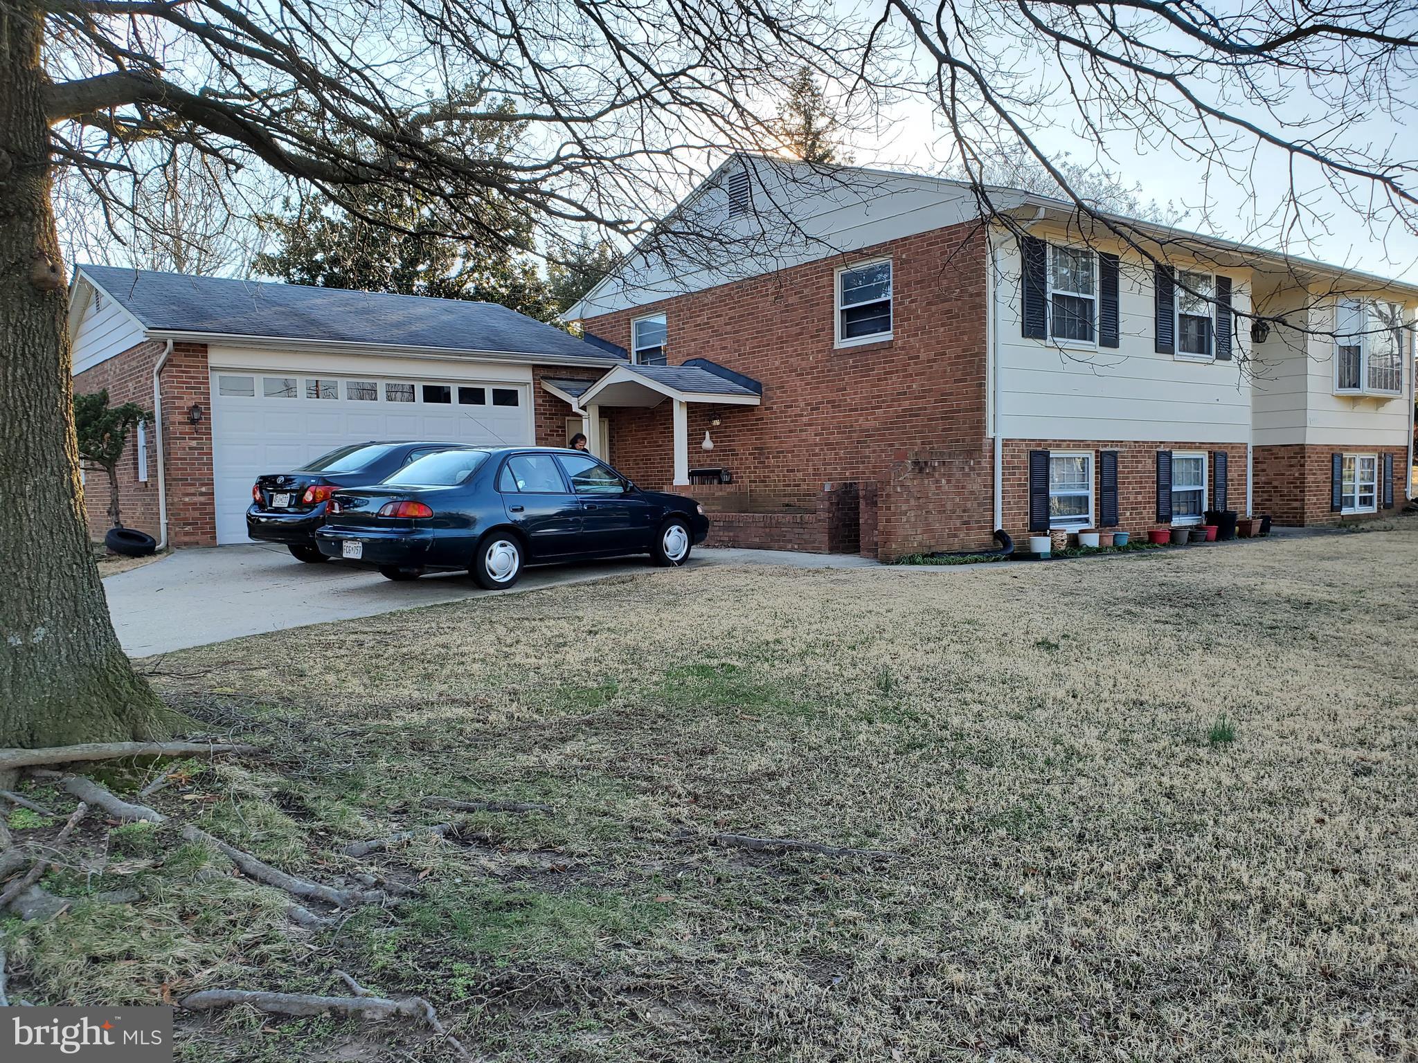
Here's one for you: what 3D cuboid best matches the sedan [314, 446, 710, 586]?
[{"bbox_3d":[-1.840,-0.233,11.340,1.700,1.385,4.420,3,5,39],"label":"sedan"}]

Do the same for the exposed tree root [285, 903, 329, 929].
[{"bbox_3d":[-1.245,1.191,3.300,0.170,0.050,0.060,1,3,36],"label":"exposed tree root"}]

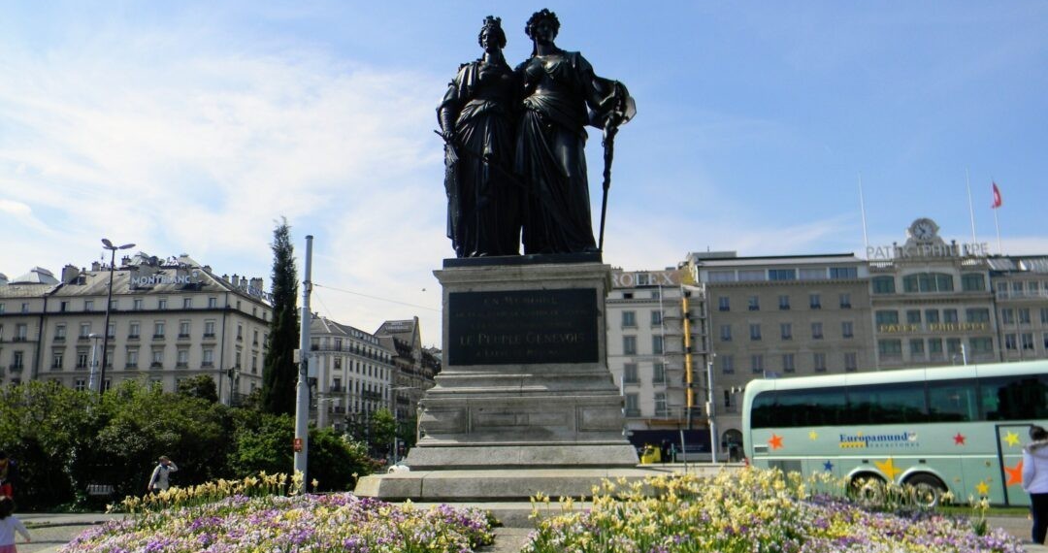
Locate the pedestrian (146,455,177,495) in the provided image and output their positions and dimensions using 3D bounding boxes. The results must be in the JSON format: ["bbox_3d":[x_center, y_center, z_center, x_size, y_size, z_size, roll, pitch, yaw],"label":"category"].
[{"bbox_3d":[-8.908,5.190,20.698,0.500,1.630,0.600,-7,-13,30],"label":"pedestrian"}]

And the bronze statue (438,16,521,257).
[{"bbox_3d":[-0.824,-2.529,15.483,1.500,4.860,1.350,-2,-12,6],"label":"bronze statue"}]

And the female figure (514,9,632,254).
[{"bbox_3d":[0.928,-2.604,15.392,2.100,4.930,1.450,-2,-12,6],"label":"female figure"}]

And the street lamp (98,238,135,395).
[{"bbox_3d":[-18.812,3.811,38.057,1.600,11.410,1.700,-1,-12,0],"label":"street lamp"}]

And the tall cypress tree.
[{"bbox_3d":[-9.881,3.025,34.115,1.600,11.160,1.600,-1,-12,0],"label":"tall cypress tree"}]

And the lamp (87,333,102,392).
[{"bbox_3d":[-24.333,7.332,47.554,0.500,8.470,1.000,-1,-12,0],"label":"lamp"}]

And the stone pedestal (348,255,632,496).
[{"bbox_3d":[0.300,1.800,14.842,4.800,3.910,4.300,-2,-12,6],"label":"stone pedestal"}]

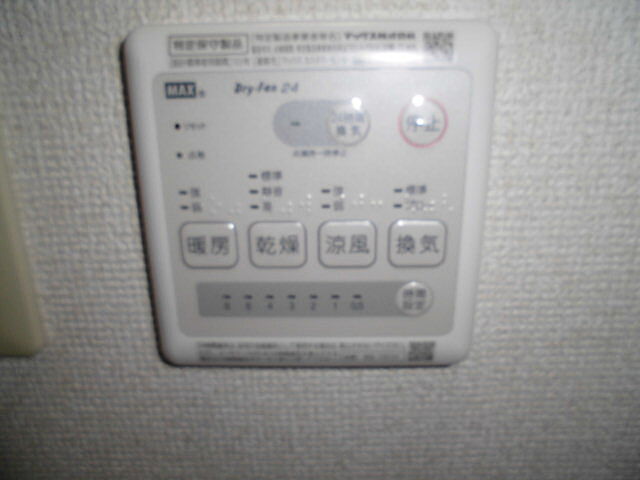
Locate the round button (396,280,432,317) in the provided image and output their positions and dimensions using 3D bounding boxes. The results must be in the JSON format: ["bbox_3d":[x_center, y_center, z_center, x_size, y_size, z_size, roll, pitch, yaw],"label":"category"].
[{"bbox_3d":[0.034,0.021,0.173,0.014,0.014,0.002,0,16,1],"label":"round button"}]

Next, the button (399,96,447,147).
[{"bbox_3d":[0.034,-0.038,0.156,0.016,0.016,0.002,0,16,1],"label":"button"}]

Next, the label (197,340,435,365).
[{"bbox_3d":[-0.001,0.042,0.180,0.089,0.009,0.001,0,16,1],"label":"label"}]

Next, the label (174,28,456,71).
[{"bbox_3d":[-0.003,-0.059,0.150,0.090,0.011,0.001,0,16,1],"label":"label"}]

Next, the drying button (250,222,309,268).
[{"bbox_3d":[-0.015,0.002,0.168,0.020,0.018,0.002,0,16,1],"label":"drying button"}]

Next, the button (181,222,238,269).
[{"bbox_3d":[-0.039,0.002,0.169,0.020,0.018,0.002,0,16,1],"label":"button"}]

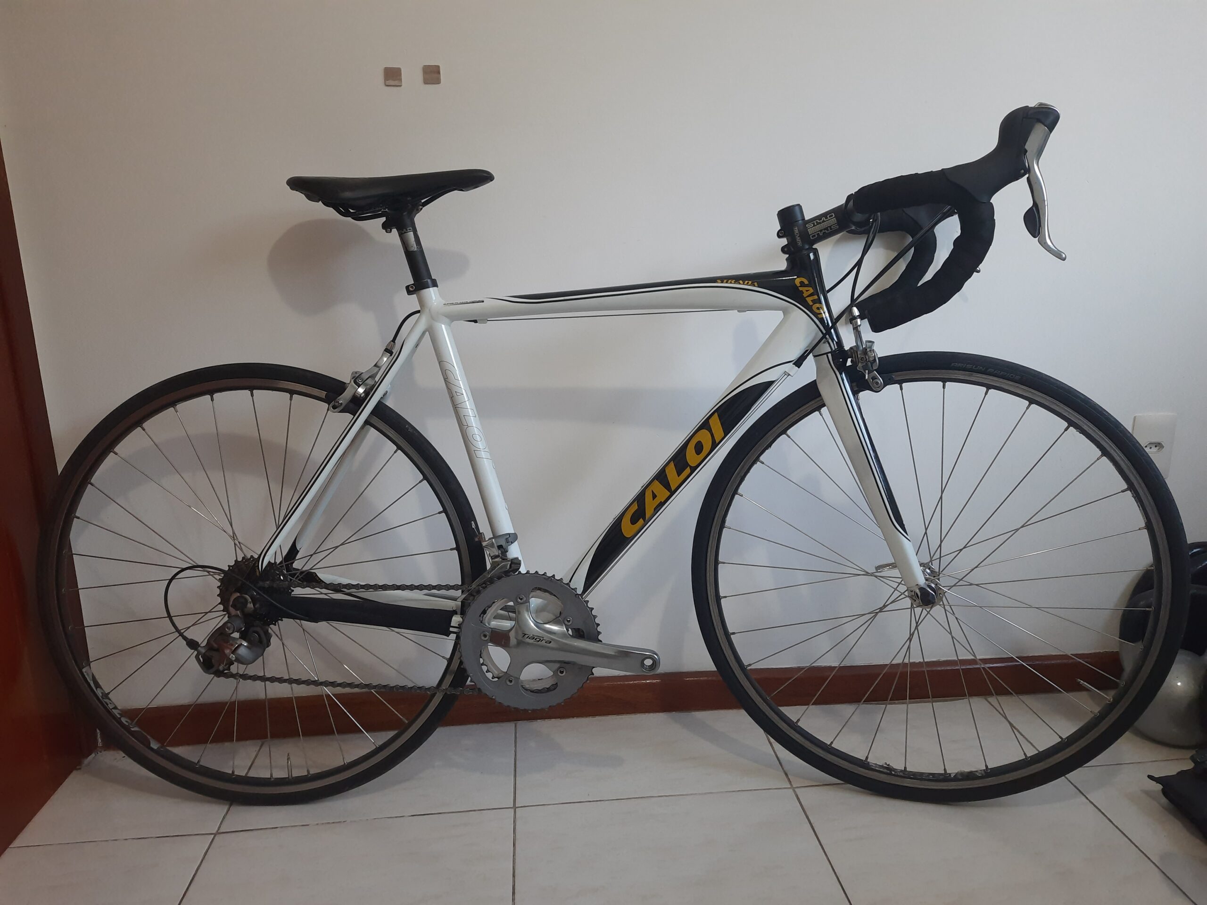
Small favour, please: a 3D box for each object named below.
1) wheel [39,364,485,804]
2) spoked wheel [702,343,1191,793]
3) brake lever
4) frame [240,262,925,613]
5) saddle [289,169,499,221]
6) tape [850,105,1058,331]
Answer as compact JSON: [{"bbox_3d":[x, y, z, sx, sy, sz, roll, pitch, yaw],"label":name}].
[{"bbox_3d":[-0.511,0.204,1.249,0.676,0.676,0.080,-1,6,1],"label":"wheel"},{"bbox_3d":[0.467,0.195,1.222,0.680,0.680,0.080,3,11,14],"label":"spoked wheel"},{"bbox_3d":[0.480,-0.283,0.900,0.045,0.155,0.033,-3,9,15],"label":"brake lever"},{"bbox_3d":[-0.028,0.001,1.215,1.010,0.565,0.140,-1,6,1],"label":"frame"},{"bbox_3d":[-0.295,-0.363,1.185,0.280,0.070,0.140,-1,6,1],"label":"saddle"},{"bbox_3d":[0.443,-0.294,1.138,0.205,0.240,0.455,3,11,14],"label":"tape"}]

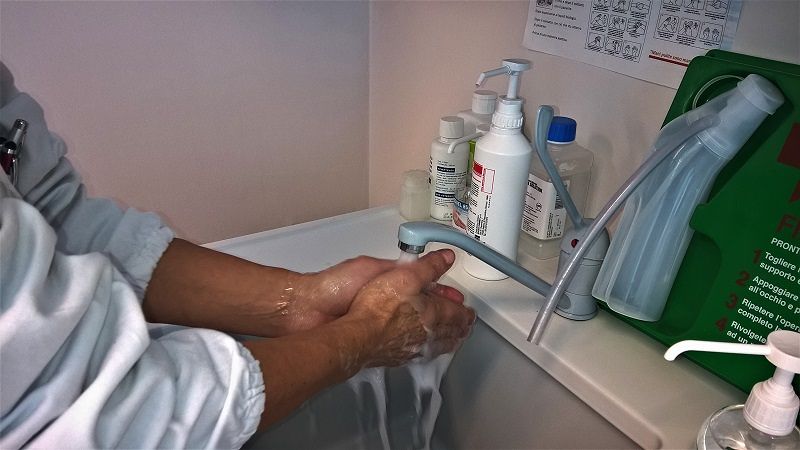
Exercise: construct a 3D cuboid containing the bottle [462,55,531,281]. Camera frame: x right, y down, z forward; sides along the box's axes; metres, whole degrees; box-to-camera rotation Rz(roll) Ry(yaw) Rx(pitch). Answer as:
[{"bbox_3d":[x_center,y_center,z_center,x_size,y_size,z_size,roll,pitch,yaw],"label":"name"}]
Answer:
[{"bbox_3d":[0.109,-0.062,0.767,0.093,0.267,0.067,-16,31,-32],"label":"bottle"}]

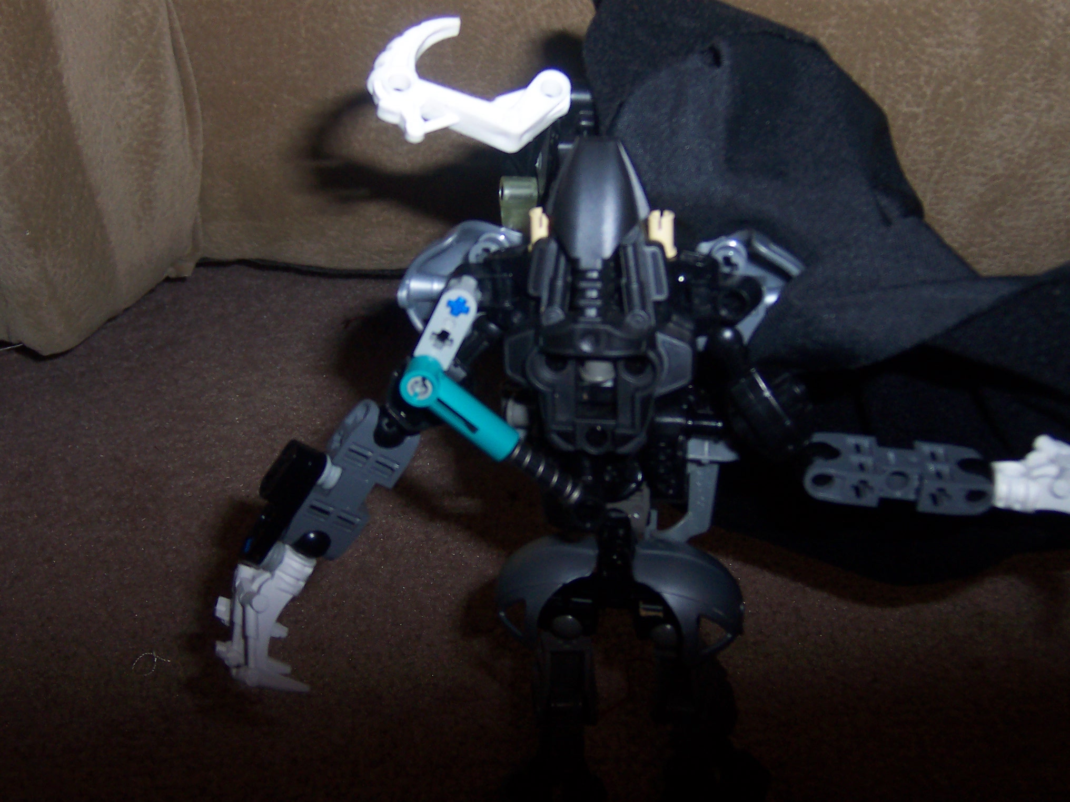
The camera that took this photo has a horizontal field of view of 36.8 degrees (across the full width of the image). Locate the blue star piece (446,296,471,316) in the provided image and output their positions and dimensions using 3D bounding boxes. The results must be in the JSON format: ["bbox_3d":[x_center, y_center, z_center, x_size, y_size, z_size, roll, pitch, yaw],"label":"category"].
[{"bbox_3d":[-0.016,-0.020,0.334,0.005,0.005,0.004,18,26,0],"label":"blue star piece"}]

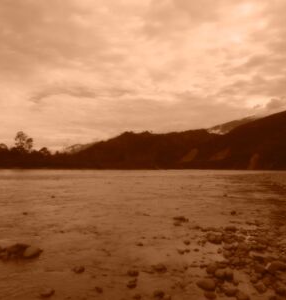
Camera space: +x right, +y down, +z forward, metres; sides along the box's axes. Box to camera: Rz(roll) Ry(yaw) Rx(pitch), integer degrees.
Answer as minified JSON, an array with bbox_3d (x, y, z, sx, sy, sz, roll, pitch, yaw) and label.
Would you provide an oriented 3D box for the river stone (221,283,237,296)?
[{"bbox_3d":[0.866,1.397,2.894,0.160,0.141,0.136,-1,-3,16],"label":"river stone"}]

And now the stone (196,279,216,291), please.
[{"bbox_3d":[0.658,1.416,3.041,0.210,0.119,0.168,0,-3,12],"label":"stone"}]

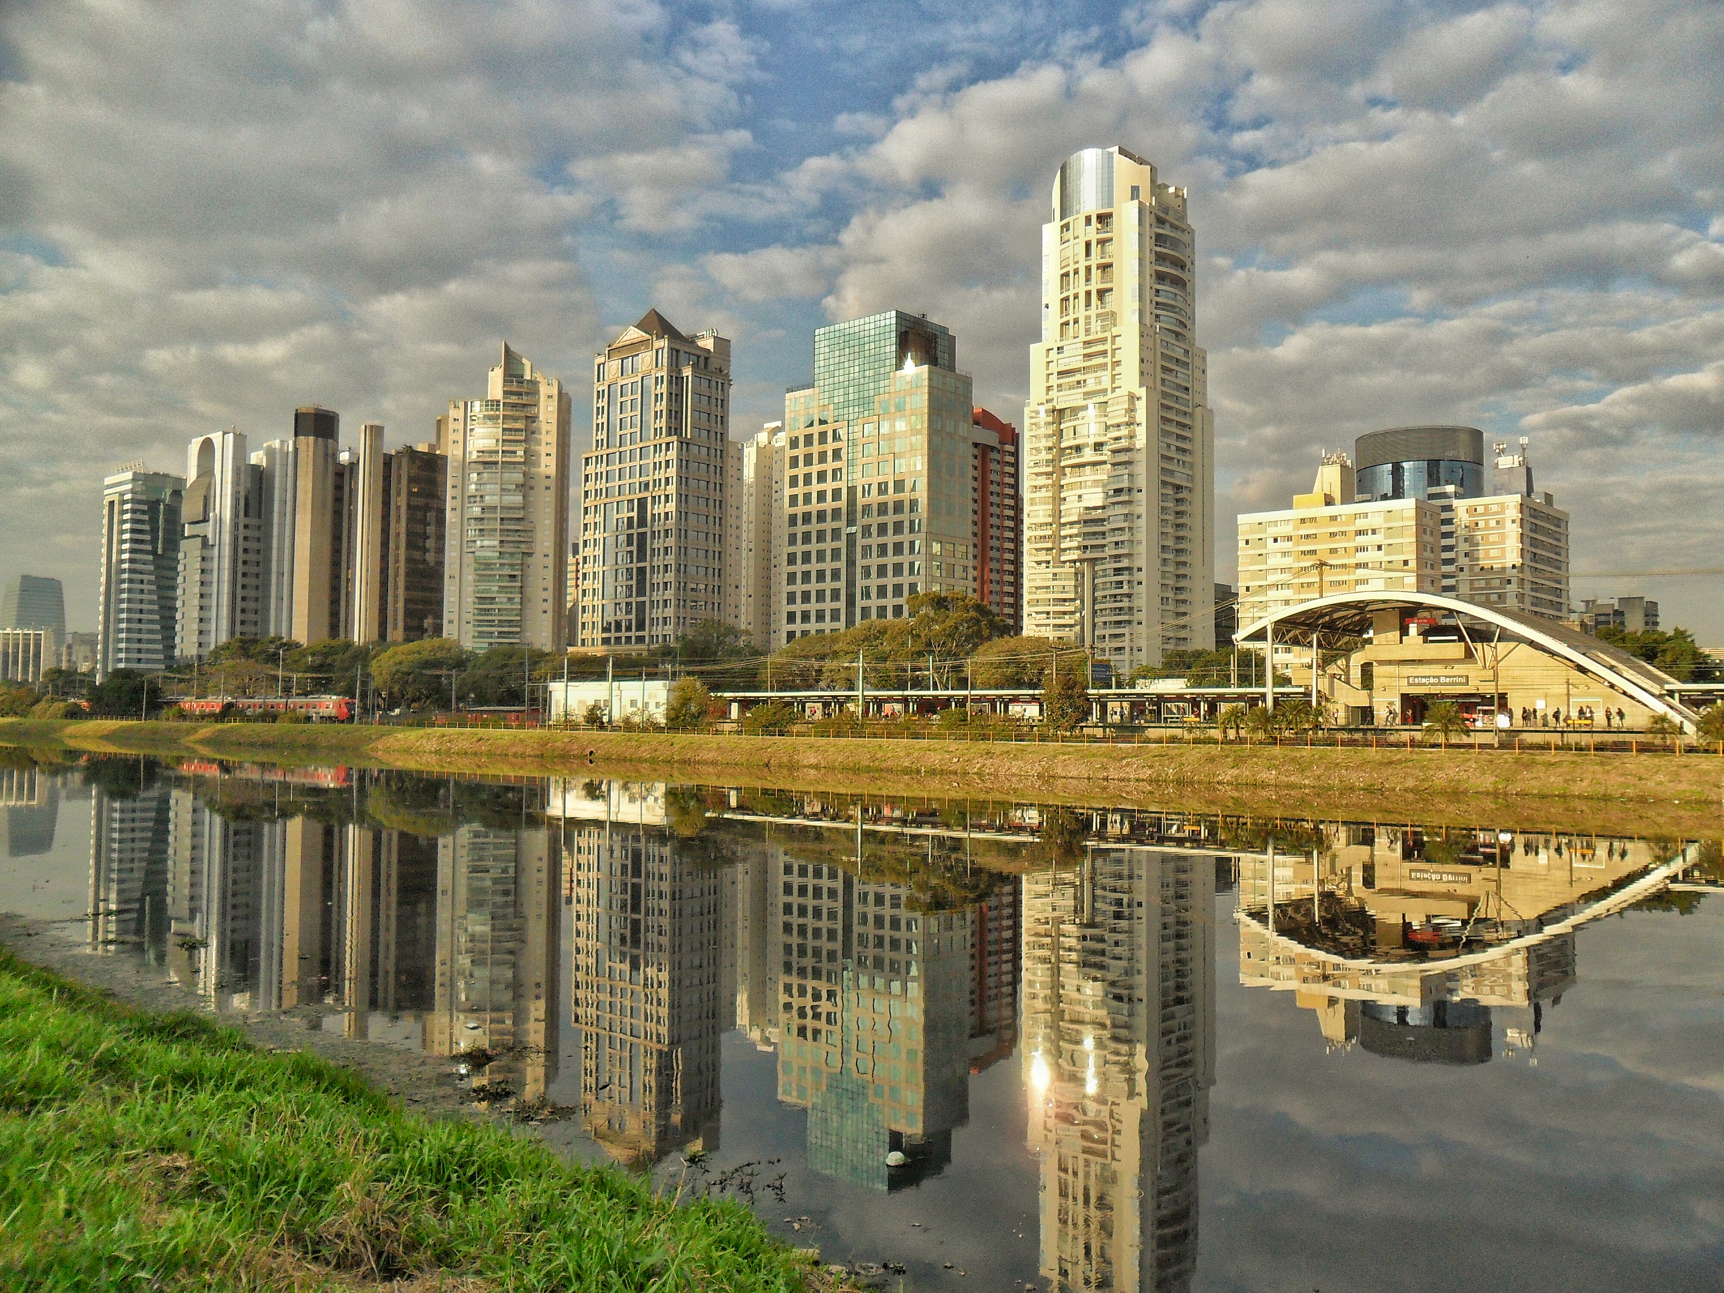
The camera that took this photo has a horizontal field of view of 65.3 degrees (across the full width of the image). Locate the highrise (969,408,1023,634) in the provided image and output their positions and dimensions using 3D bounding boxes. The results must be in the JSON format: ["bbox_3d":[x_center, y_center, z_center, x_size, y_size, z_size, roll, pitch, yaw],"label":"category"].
[{"bbox_3d":[28.683,-20.649,357.519,19.000,81.000,22.000,-2,-4,40],"label":"highrise"}]

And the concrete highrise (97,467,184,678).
[{"bbox_3d":[-239.356,-17.445,452.359,22.500,79.500,21.000,-2,-4,40],"label":"concrete highrise"}]

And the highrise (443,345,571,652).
[{"bbox_3d":[-96.450,-32.500,369.870,27.950,101.210,27.000,1,-3,-3],"label":"highrise"}]

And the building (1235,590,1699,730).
[{"bbox_3d":[57.134,1.666,124.490,37.500,12.500,21.000,-2,-4,40],"label":"building"}]

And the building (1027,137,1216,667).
[{"bbox_3d":[63.730,-53.010,333.690,34.970,141.060,31.150,-2,-4,43],"label":"building"}]

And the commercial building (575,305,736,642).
[{"bbox_3d":[-47.210,-30.610,303.310,33.190,91.110,13.970,-2,-4,41],"label":"commercial building"}]

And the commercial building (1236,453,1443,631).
[{"bbox_3d":[87.370,-10.810,246.570,32.710,47.780,12.680,-2,-4,41],"label":"commercial building"}]

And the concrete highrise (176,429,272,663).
[{"bbox_3d":[-191.820,-21.280,408.018,22.500,83.500,18.500,-2,-4,40],"label":"concrete highrise"}]

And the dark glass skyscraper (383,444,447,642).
[{"bbox_3d":[-121.850,-17.571,370.313,14.500,73.500,16.000,-2,-4,40],"label":"dark glass skyscraper"}]

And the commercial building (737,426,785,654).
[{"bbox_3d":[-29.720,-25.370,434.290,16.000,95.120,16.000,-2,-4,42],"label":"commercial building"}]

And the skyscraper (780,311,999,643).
[{"bbox_3d":[2.800,-26.230,265.720,37.990,79.170,13.550,-2,-4,43],"label":"skyscraper"}]

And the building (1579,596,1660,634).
[{"bbox_3d":[304.953,6.642,536.489,24.000,49.500,25.000,-2,-4,40],"label":"building"}]

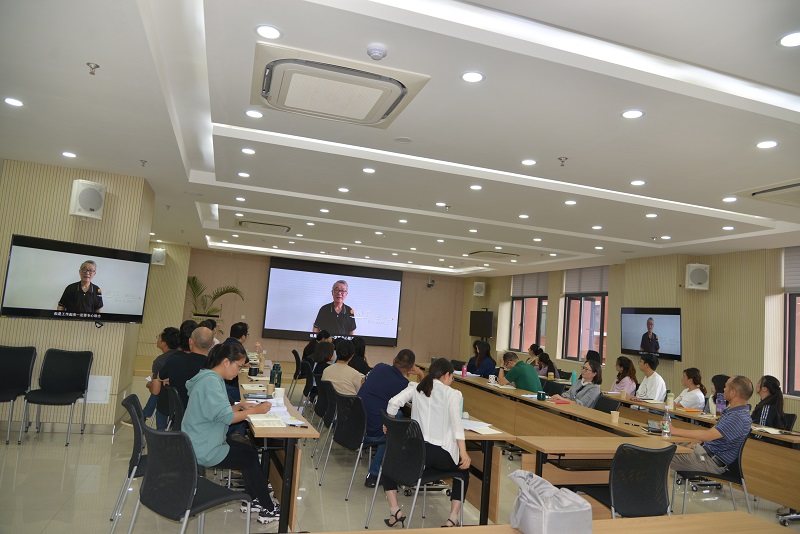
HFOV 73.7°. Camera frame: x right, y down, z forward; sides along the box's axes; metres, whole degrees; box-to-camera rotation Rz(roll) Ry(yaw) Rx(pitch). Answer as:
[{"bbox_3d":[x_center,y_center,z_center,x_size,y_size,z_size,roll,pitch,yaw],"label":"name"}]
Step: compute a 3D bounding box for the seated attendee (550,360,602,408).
[{"bbox_3d":[1.998,1.673,5.991,0.740,1.220,0.520,5,-5,-10],"label":"seated attendee"}]

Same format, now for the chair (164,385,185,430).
[{"bbox_3d":[-1.548,1.406,4.218,0.550,0.860,0.470,8,-6,-36],"label":"chair"}]

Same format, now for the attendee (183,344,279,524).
[{"bbox_3d":[-1.159,1.177,3.812,0.741,1.245,0.464,6,-6,-19],"label":"attendee"}]

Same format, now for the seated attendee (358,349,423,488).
[{"bbox_3d":[-0.130,1.395,4.943,0.550,1.240,0.750,0,-7,42],"label":"seated attendee"}]

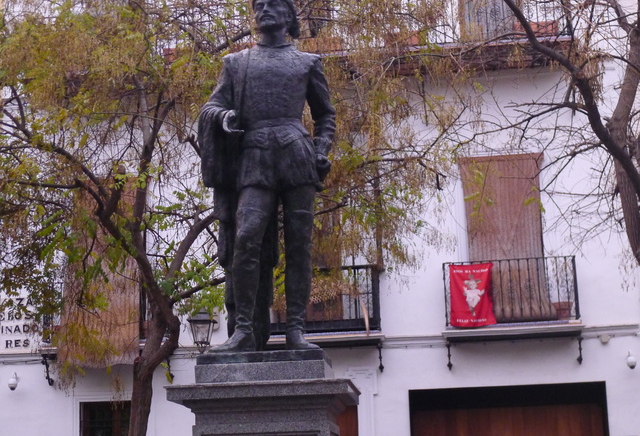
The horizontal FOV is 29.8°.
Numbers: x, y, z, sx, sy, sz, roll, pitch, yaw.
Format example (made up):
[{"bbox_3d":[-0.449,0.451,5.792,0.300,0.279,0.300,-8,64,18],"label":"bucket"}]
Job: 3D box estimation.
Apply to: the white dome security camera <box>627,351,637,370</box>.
[{"bbox_3d":[4.759,2.177,18.362,0.150,0.290,0.290,-3,-11,6],"label":"white dome security camera"}]

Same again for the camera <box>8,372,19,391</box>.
[{"bbox_3d":[-4.952,2.641,19.415,0.150,0.280,0.290,-3,-11,6],"label":"camera"}]

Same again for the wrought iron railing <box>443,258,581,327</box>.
[{"bbox_3d":[2.967,1.157,18.669,2.060,1.000,0.460,-3,-11,6],"label":"wrought iron railing"}]

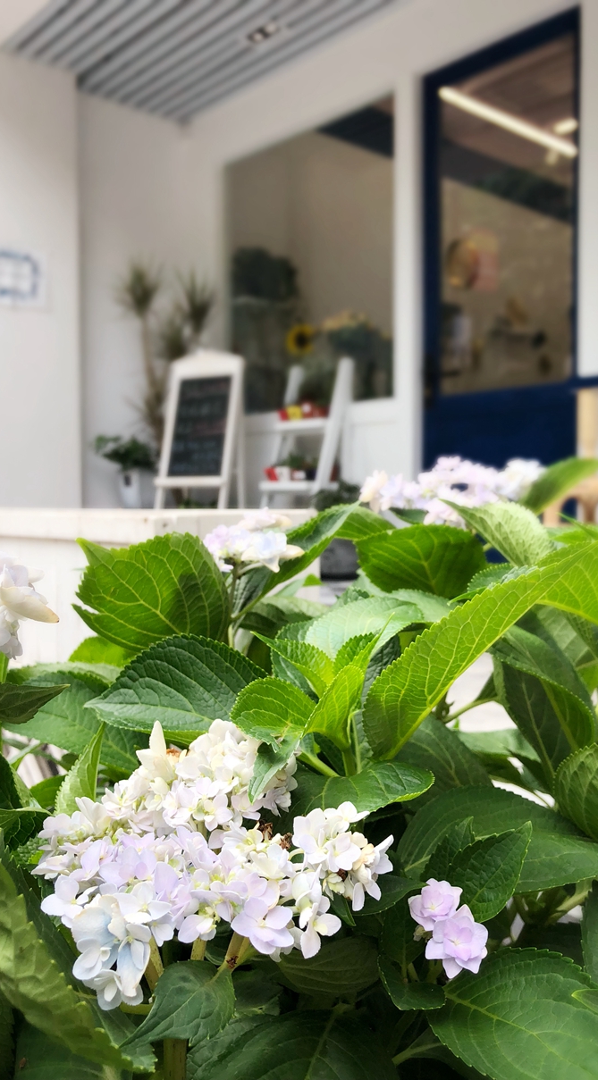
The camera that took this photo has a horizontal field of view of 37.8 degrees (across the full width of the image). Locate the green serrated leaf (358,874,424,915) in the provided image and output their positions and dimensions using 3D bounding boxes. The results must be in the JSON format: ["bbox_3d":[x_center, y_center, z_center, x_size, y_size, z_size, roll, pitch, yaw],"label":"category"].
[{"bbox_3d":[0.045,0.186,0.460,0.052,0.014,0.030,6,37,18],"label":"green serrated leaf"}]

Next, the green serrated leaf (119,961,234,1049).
[{"bbox_3d":[-0.057,0.219,0.415,0.060,0.018,0.038,-39,51,-12],"label":"green serrated leaf"}]

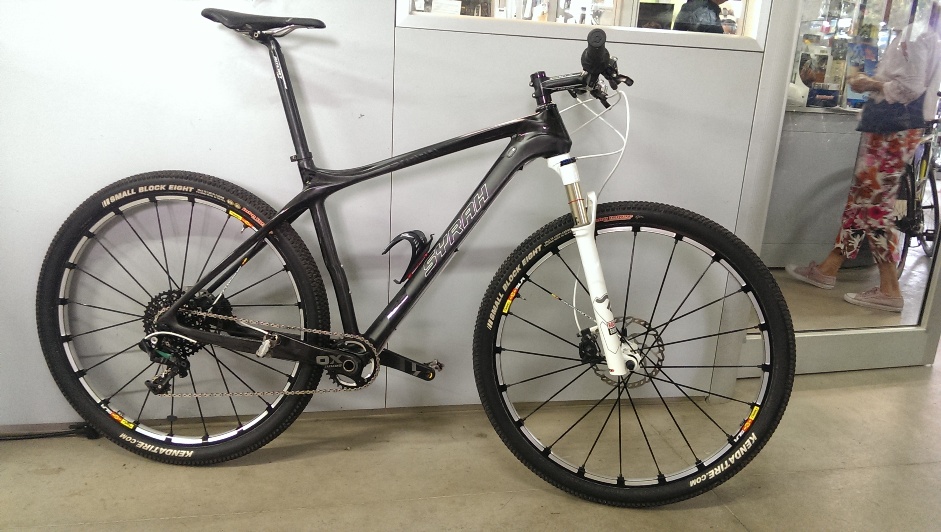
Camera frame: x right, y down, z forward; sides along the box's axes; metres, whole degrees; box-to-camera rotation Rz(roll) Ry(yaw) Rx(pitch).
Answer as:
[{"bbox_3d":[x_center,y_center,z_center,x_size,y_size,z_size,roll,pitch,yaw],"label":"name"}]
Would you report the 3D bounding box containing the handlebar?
[{"bbox_3d":[0.235,-0.408,1.549,0.205,0.105,0.690,4,9,6],"label":"handlebar"}]

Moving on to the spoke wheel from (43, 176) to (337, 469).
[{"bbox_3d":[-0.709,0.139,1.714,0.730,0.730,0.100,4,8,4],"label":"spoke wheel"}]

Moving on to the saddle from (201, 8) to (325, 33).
[{"bbox_3d":[-0.465,-0.551,1.593,0.277,0.065,0.140,4,8,5],"label":"saddle"}]

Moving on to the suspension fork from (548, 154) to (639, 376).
[{"bbox_3d":[0.284,-0.010,1.601,0.100,0.510,0.170,-13,7,10],"label":"suspension fork"}]

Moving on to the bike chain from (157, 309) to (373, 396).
[{"bbox_3d":[-0.487,0.226,1.654,0.554,0.222,0.025,4,8,5],"label":"bike chain"}]

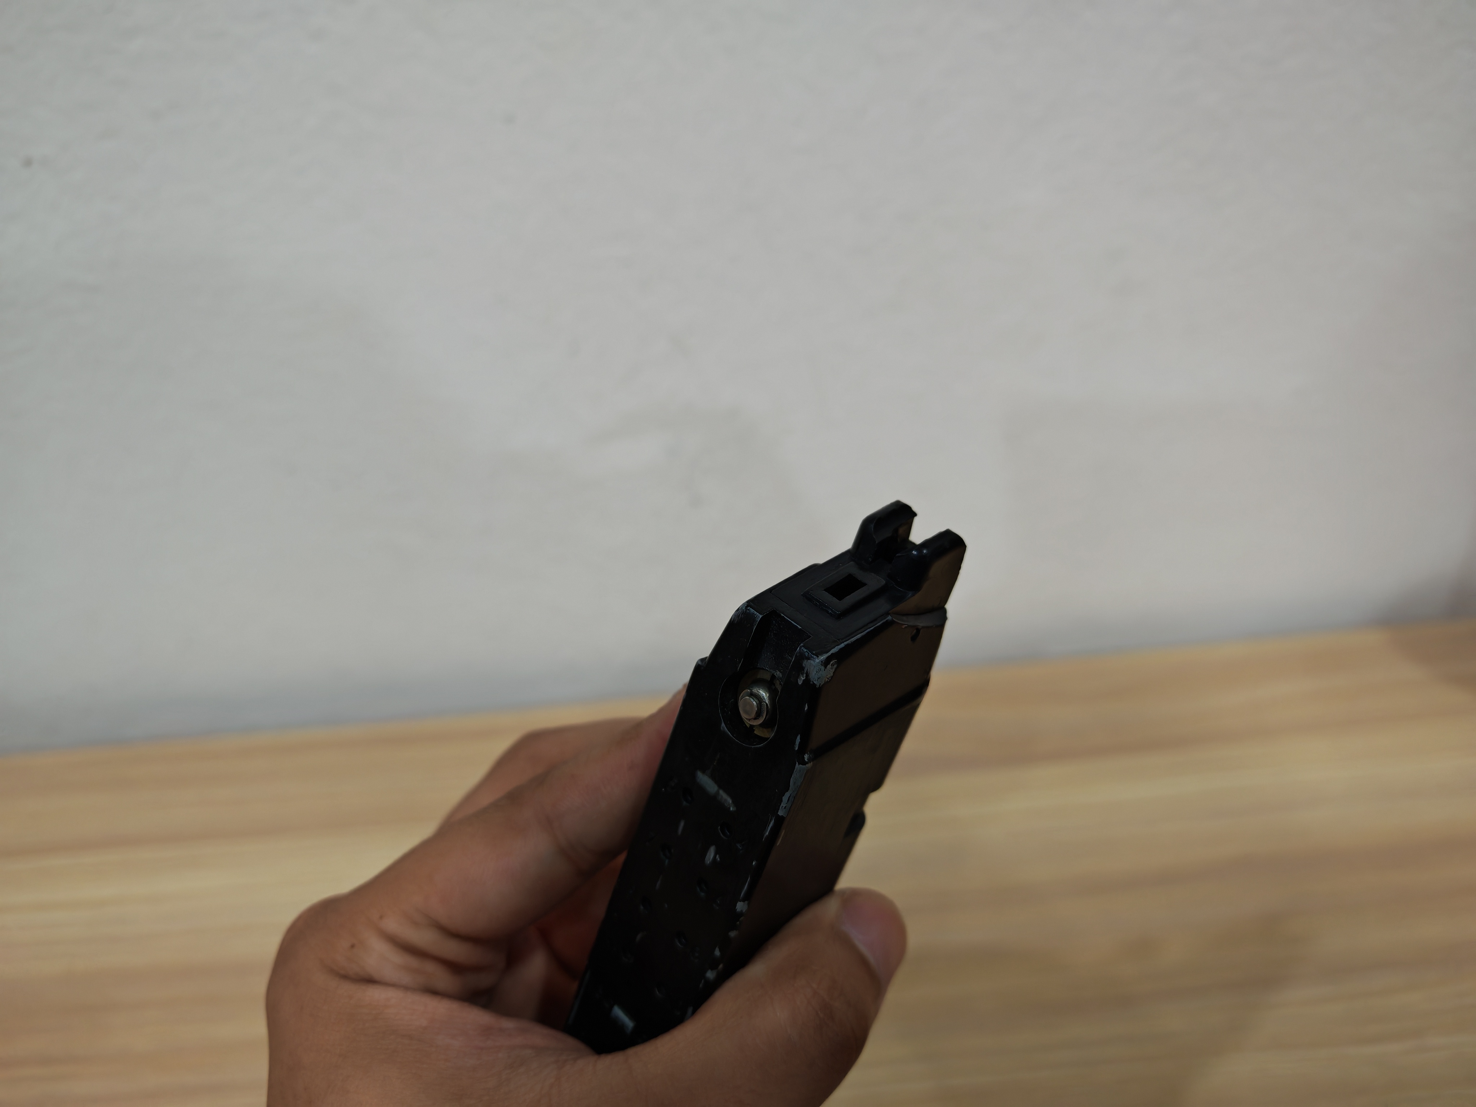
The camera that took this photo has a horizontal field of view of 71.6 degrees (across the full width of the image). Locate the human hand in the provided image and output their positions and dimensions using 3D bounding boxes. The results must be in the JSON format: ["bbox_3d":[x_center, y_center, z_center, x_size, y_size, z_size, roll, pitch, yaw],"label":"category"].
[{"bbox_3d":[-0.030,0.086,0.195,0.115,0.135,0.085,7,-3,-15],"label":"human hand"}]

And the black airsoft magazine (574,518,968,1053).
[{"bbox_3d":[0.003,0.047,0.173,0.025,0.119,0.038,36,29,32],"label":"black airsoft magazine"}]

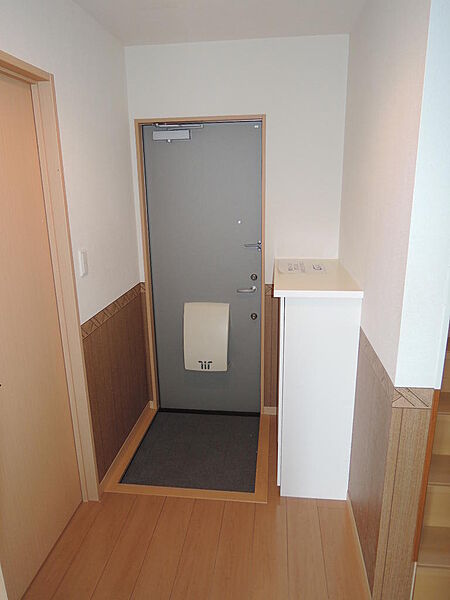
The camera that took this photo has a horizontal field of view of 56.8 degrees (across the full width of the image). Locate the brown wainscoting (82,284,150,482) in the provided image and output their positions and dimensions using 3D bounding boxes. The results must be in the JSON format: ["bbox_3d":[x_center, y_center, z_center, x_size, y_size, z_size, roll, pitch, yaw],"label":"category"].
[{"bbox_3d":[-0.615,0.437,2.523,0.025,0.895,0.910,1,15,7],"label":"brown wainscoting"}]

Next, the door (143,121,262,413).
[{"bbox_3d":[-0.137,-0.151,2.813,0.810,1.996,0.095,1,15,7],"label":"door"}]

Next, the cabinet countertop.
[{"bbox_3d":[0.471,-0.134,2.263,0.394,0.032,0.842,1,15,7],"label":"cabinet countertop"}]

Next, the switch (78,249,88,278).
[{"bbox_3d":[-0.667,-0.178,1.987,0.012,0.120,0.070,1,15,7],"label":"switch"}]

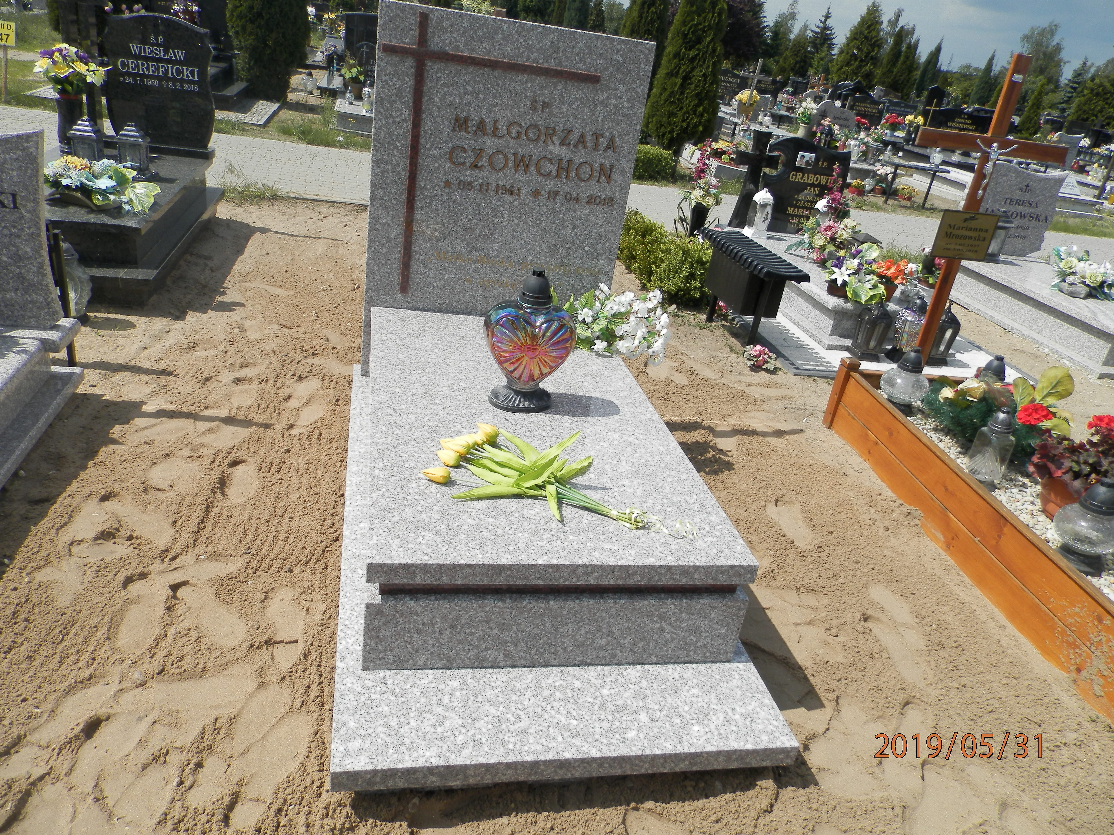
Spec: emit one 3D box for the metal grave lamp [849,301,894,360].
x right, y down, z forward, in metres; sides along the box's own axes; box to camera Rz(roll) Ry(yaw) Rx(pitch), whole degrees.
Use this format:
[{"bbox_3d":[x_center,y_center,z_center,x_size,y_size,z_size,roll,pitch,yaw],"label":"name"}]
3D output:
[{"bbox_3d":[1.777,-0.512,4.517,0.150,0.350,0.150,3,26,-14],"label":"metal grave lamp"}]

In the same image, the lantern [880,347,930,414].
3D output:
[{"bbox_3d":[1.480,-0.166,3.409,0.195,0.275,0.195,3,26,-14],"label":"lantern"}]

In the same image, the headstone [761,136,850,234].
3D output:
[{"bbox_3d":[1.659,-1.583,5.518,0.580,0.633,0.080,3,26,-14],"label":"headstone"}]

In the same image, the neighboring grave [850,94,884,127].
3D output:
[{"bbox_3d":[5.869,-5.718,15.139,0.680,0.660,0.100,3,26,-14],"label":"neighboring grave"}]

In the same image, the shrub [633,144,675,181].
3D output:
[{"bbox_3d":[1.033,-2.980,9.341,0.650,0.370,0.500,3,26,-14],"label":"shrub"}]

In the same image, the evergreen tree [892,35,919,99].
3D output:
[{"bbox_3d":[13.694,-13.246,31.718,0.900,3.280,0.900,3,26,-14],"label":"evergreen tree"}]

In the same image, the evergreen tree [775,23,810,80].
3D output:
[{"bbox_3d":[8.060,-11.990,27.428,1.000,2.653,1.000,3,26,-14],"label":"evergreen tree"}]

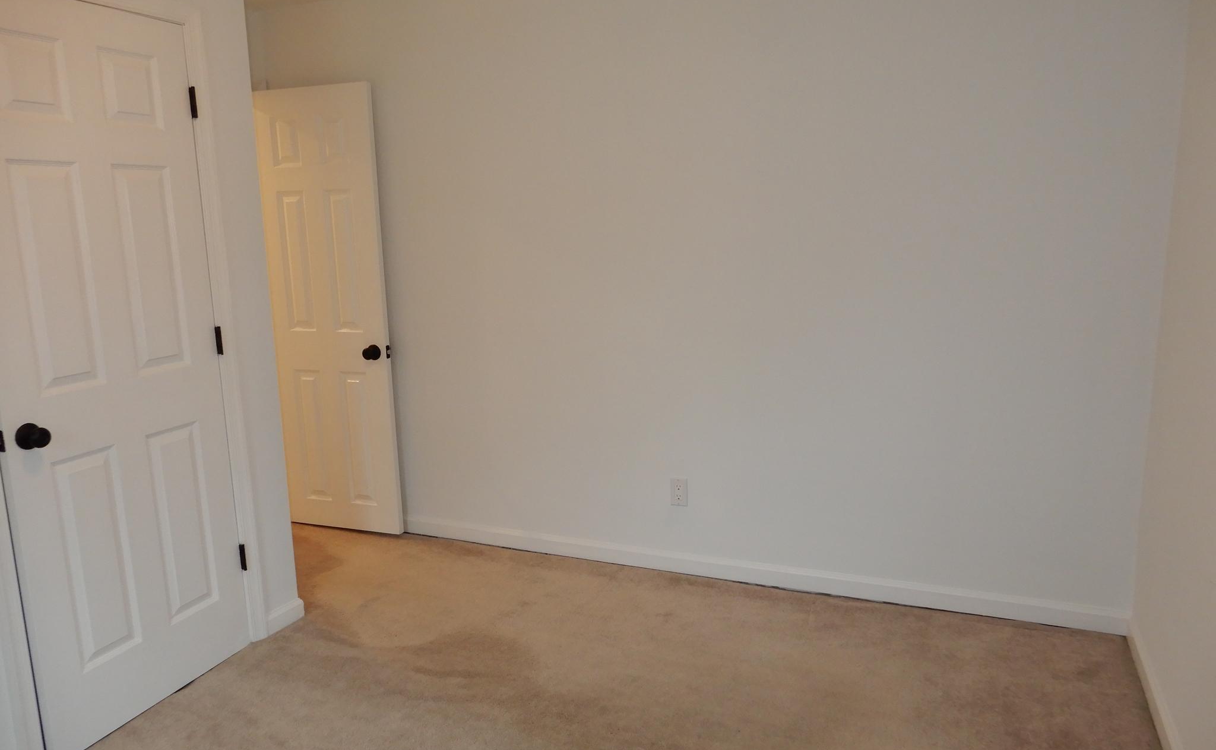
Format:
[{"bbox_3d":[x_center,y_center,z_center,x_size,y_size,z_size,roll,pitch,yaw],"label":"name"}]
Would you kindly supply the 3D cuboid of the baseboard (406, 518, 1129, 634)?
[{"bbox_3d":[0.261,0.772,3.488,3.254,0.077,0.015,3,11,23],"label":"baseboard"}]

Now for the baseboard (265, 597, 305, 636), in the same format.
[{"bbox_3d":[-1.185,0.881,3.083,0.015,0.077,0.172,3,11,24],"label":"baseboard"}]

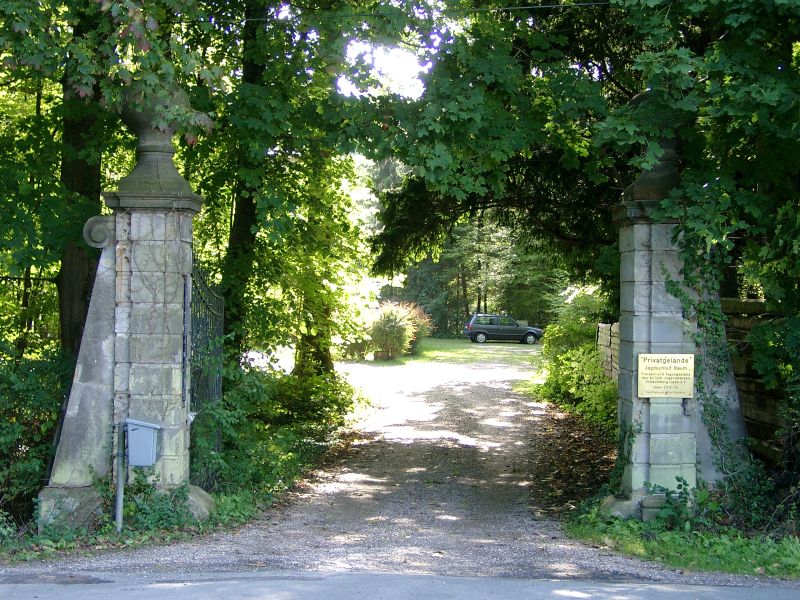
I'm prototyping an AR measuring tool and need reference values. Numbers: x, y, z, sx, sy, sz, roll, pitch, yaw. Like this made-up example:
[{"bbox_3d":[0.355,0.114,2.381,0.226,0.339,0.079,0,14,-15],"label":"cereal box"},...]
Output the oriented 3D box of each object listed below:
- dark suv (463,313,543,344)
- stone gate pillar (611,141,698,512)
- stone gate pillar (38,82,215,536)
[{"bbox_3d":[5.070,1.410,68.300,3.850,1.450,1.650,1,0,-6],"label":"dark suv"},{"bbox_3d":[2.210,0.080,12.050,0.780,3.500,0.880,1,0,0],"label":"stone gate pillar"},{"bbox_3d":[-2.360,0.030,12.050,1.360,3.780,0.920,1,0,0],"label":"stone gate pillar"}]

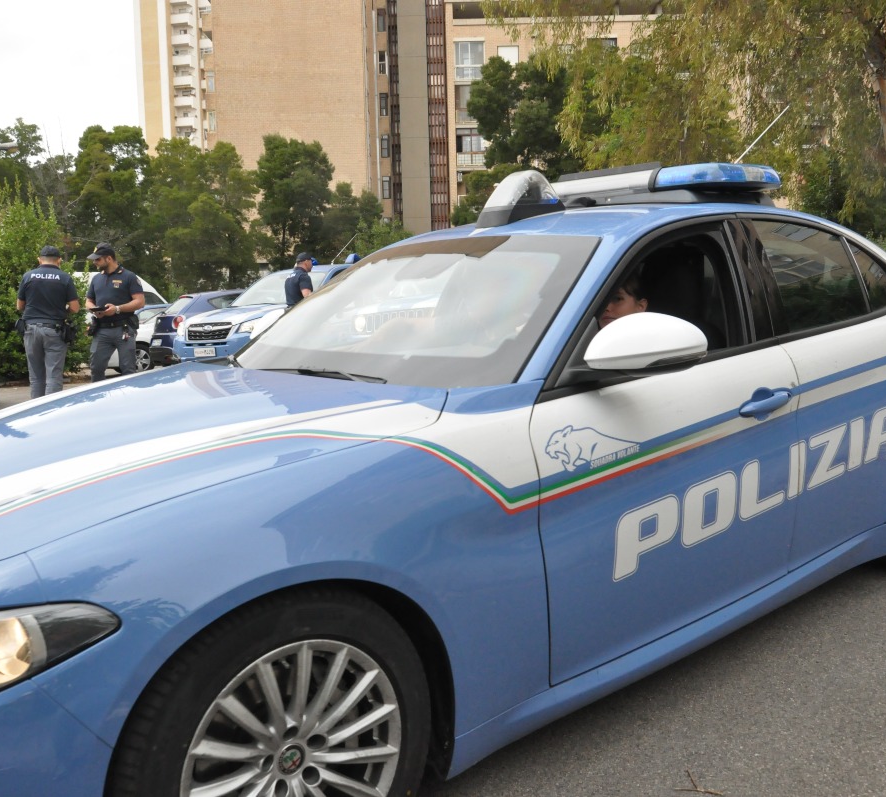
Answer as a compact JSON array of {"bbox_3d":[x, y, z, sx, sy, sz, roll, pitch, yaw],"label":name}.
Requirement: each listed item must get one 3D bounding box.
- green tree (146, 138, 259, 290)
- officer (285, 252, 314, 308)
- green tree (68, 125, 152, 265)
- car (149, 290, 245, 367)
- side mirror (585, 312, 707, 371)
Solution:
[{"bbox_3d":[-8.262,-5.502,31.096,4.100,6.820,4.000,-2,6,0],"label":"green tree"},{"bbox_3d":[-1.975,-1.110,12.430,0.380,1.800,0.500,-5,6,-37],"label":"officer"},{"bbox_3d":[-10.388,-5.327,28.000,3.200,6.500,3.200,-2,5,0],"label":"green tree"},{"bbox_3d":[-3.115,-1.274,15.908,4.060,1.446,1.720,-5,6,-37],"label":"car"},{"bbox_3d":[0.494,-0.136,2.180,0.170,0.135,0.250,-9,8,-38],"label":"side mirror"}]

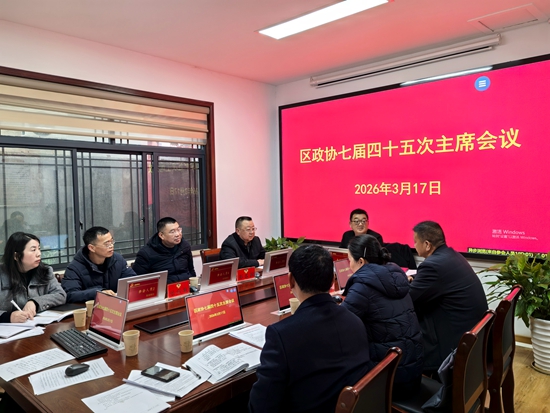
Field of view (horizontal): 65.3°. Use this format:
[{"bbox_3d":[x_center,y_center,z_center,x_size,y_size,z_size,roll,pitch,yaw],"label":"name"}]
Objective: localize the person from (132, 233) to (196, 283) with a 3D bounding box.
[{"bbox_3d":[-0.901,0.742,3.763,0.720,1.280,0.550,1,3,38],"label":"person"}]

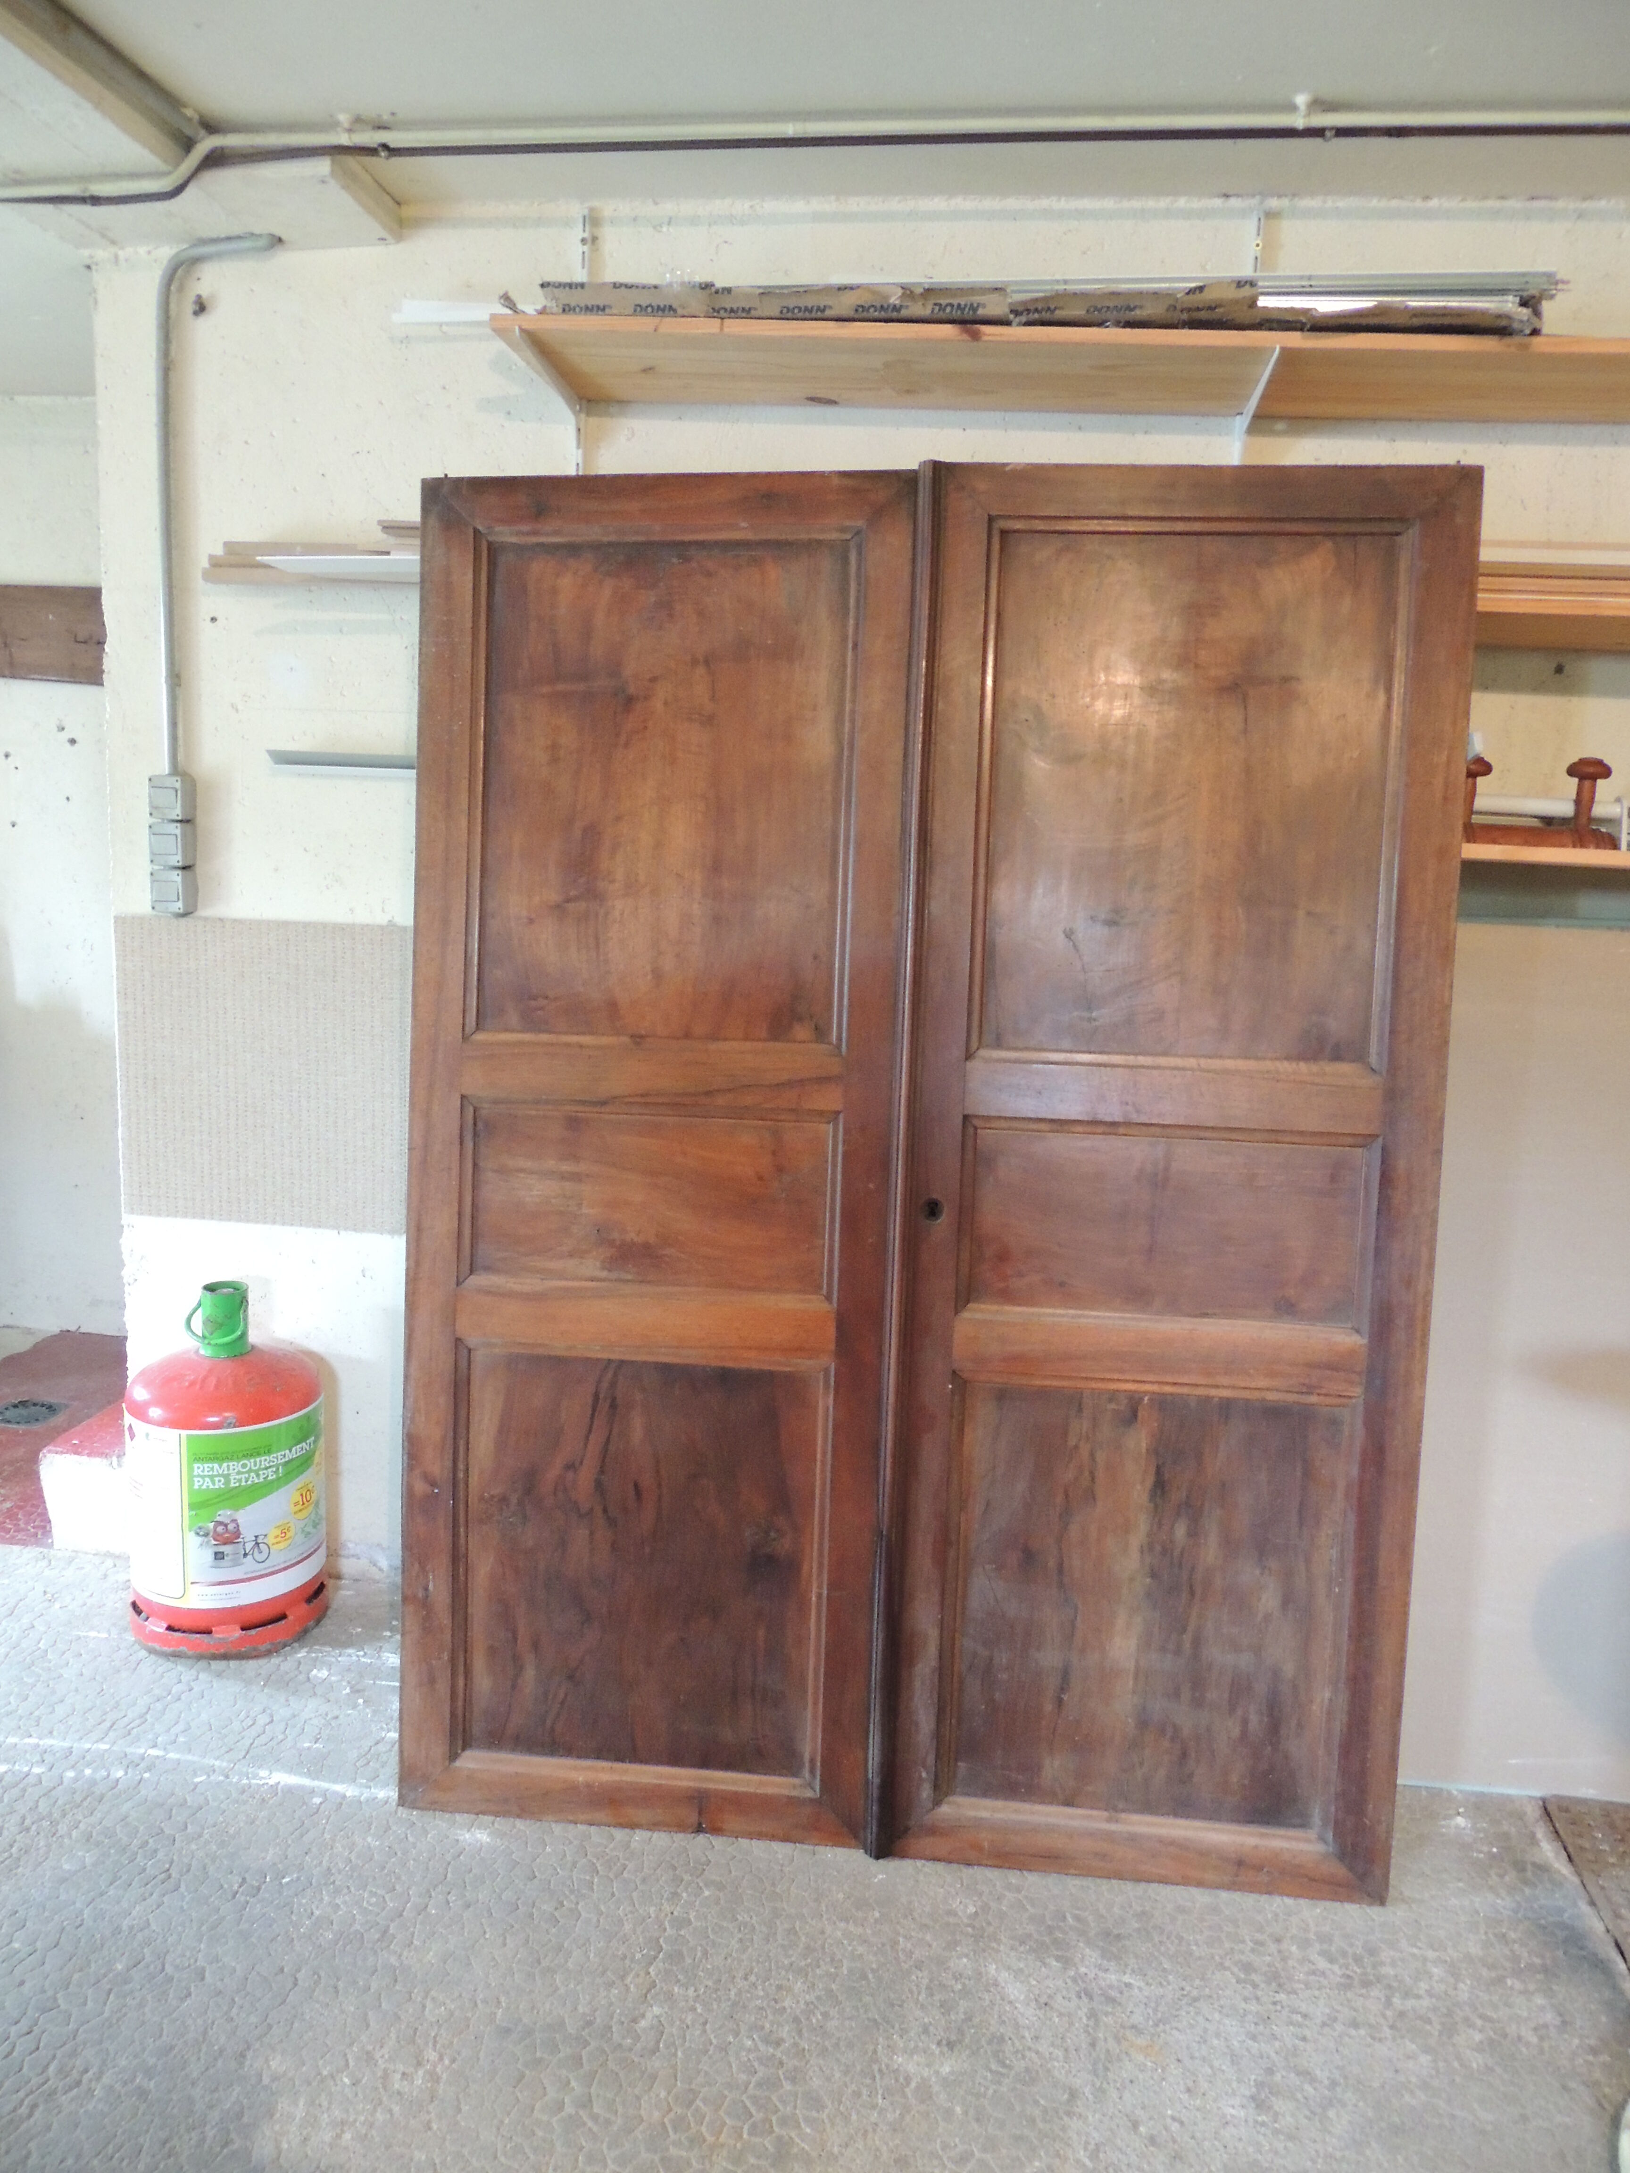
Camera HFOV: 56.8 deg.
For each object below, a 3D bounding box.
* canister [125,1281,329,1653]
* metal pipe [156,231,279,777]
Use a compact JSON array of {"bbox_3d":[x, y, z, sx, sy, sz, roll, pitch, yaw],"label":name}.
[{"bbox_3d":[-0.958,0.597,2.466,0.310,0.556,0.310,-6,13,-41],"label":"canister"},{"bbox_3d":[-0.931,-0.897,2.365,0.203,0.814,0.032,4,10,6],"label":"metal pipe"}]

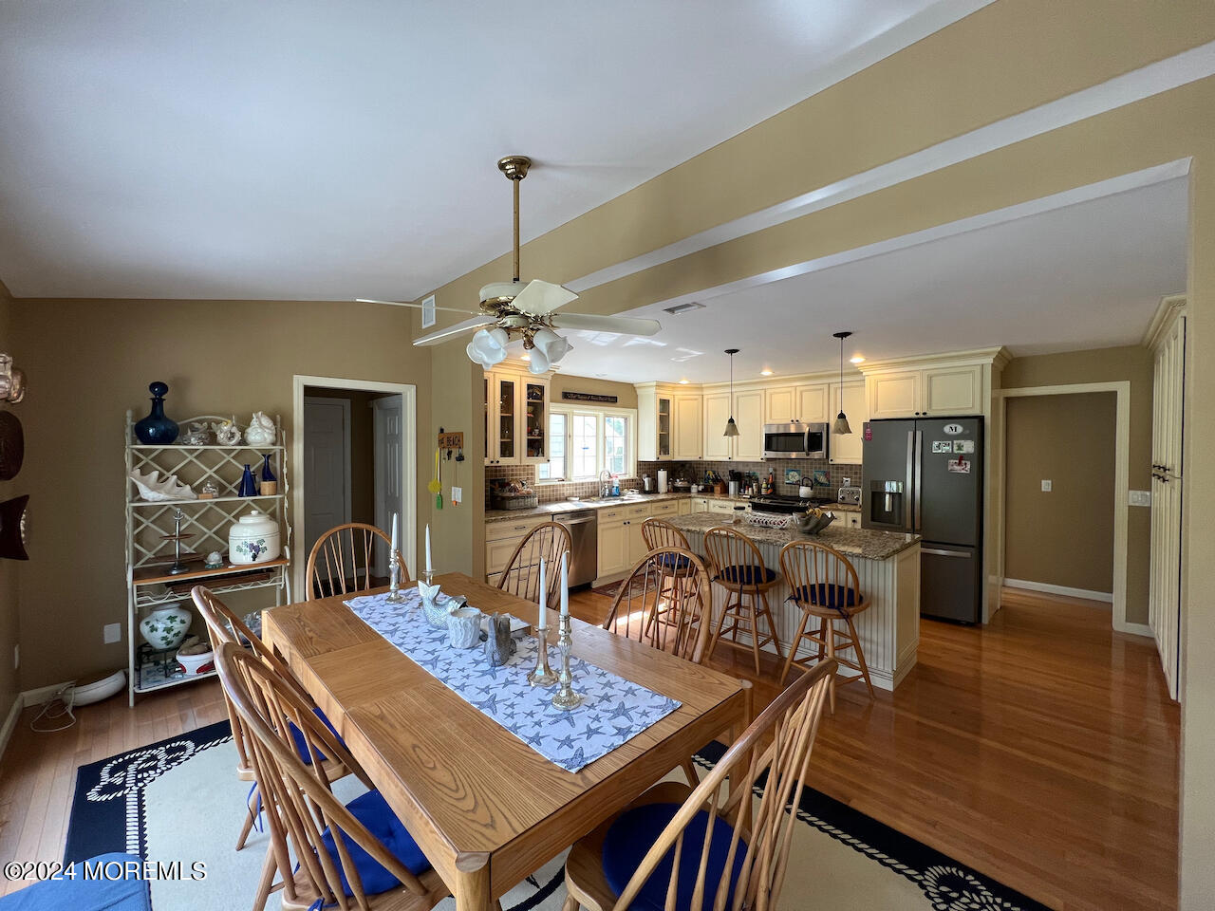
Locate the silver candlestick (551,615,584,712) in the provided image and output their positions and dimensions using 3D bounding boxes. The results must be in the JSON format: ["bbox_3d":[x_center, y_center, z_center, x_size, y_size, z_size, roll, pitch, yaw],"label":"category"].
[{"bbox_3d":[-0.127,0.638,1.422,0.093,0.268,0.093,0,1,0],"label":"silver candlestick"}]

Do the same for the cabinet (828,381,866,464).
[{"bbox_3d":[2.841,-0.364,5.222,0.460,0.940,0.330,1,2,44],"label":"cabinet"}]

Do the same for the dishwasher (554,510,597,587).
[{"bbox_3d":[-0.537,1.038,5.064,0.602,0.865,0.620,-1,1,-43],"label":"dishwasher"}]

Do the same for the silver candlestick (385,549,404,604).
[{"bbox_3d":[-1.101,0.622,2.362,0.093,0.268,0.093,-1,1,-43],"label":"silver candlestick"}]

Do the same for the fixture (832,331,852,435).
[{"bbox_3d":[1.813,-0.550,3.528,0.155,0.769,0.155,-1,1,-43],"label":"fixture"}]

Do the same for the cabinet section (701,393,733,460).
[{"bbox_3d":[1.639,-0.388,6.422,0.453,0.925,0.335,1,1,43],"label":"cabinet section"}]

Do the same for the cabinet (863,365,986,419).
[{"bbox_3d":[3.200,-0.595,4.569,0.940,0.460,0.600,1,2,44],"label":"cabinet"}]

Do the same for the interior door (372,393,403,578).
[{"bbox_3d":[-2.267,0.448,4.922,0.860,2.070,0.100,1,2,44],"label":"interior door"}]

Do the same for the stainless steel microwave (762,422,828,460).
[{"bbox_3d":[2.371,-0.175,5.621,0.760,0.420,0.400,1,2,44],"label":"stainless steel microwave"}]

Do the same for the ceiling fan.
[{"bbox_3d":[-0.385,-0.815,1.950,1.220,0.910,1.220,1,2,44],"label":"ceiling fan"}]

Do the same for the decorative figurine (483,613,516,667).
[{"bbox_3d":[-0.406,0.684,1.710,0.115,0.166,0.095,0,1,-6],"label":"decorative figurine"}]

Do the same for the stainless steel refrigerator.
[{"bbox_3d":[3.114,0.581,4.483,0.770,1.805,0.900,-1,1,-43],"label":"stainless steel refrigerator"}]

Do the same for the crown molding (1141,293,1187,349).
[{"bbox_3d":[3.847,-0.851,3.155,1.720,0.140,0.130,-1,2,-43],"label":"crown molding"}]

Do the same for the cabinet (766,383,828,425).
[{"bbox_3d":[2.401,-0.619,5.639,0.760,0.440,0.330,1,2,44],"label":"cabinet"}]

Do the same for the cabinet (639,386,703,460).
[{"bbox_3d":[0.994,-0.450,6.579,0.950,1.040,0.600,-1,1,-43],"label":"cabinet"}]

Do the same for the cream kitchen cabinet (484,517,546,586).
[{"bbox_3d":[-1.038,1.043,4.598,0.764,0.870,0.620,-1,1,-43],"label":"cream kitchen cabinet"}]

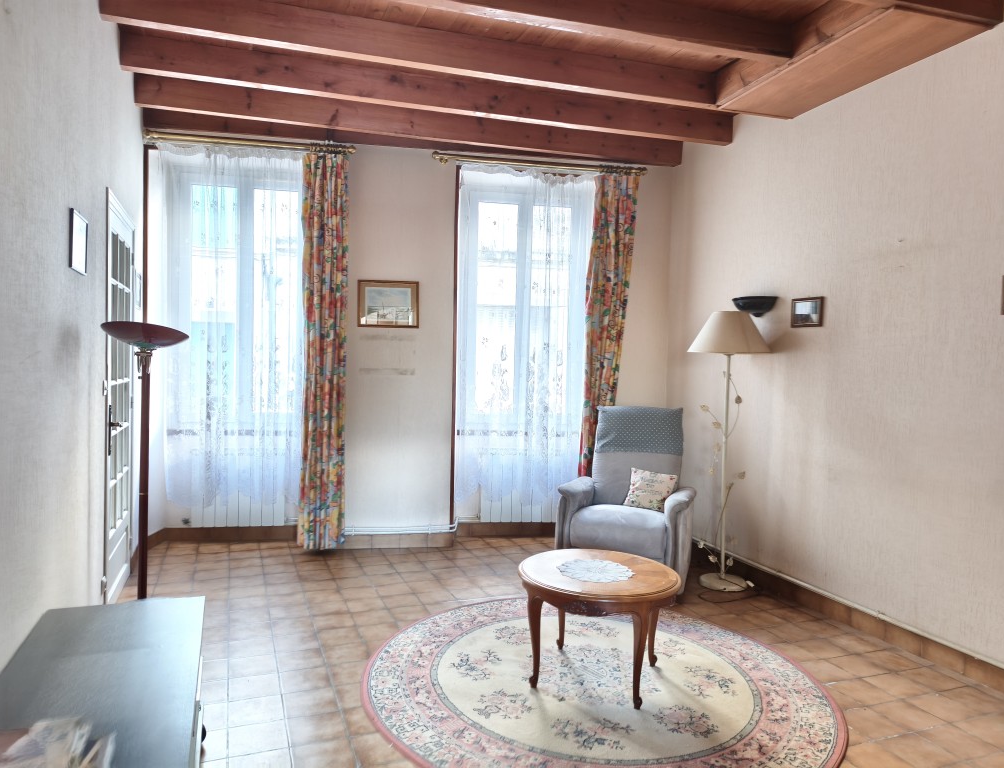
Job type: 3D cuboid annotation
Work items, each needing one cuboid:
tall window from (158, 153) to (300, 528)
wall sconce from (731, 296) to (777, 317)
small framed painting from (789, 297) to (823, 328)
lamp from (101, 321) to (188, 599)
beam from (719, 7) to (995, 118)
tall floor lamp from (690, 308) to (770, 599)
[{"bbox_3d":[-1.909,-0.349,4.789,0.992,2.587,0.102,1,1,-9],"label":"tall window"},{"bbox_3d":[1.604,-0.484,4.413,0.161,0.137,0.333,1,2,-22],"label":"wall sconce"},{"bbox_3d":[1.816,-0.423,4.064,0.020,0.168,0.239,1,2,-22],"label":"small framed painting"},{"bbox_3d":[-1.560,0.493,2.953,0.375,1.528,0.375,1,2,-22],"label":"lamp"},{"bbox_3d":[1.757,-1.733,3.584,0.546,0.191,1.224,1,1,-20],"label":"beam"},{"bbox_3d":[1.440,0.420,4.348,0.519,1.745,0.519,1,2,-22],"label":"tall floor lamp"}]

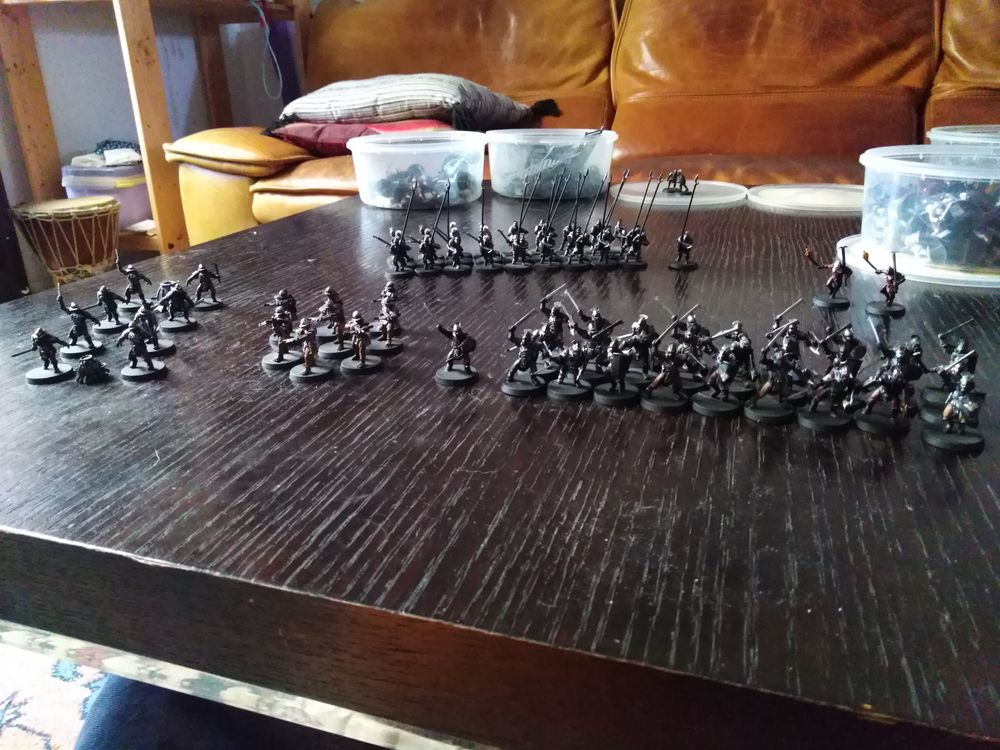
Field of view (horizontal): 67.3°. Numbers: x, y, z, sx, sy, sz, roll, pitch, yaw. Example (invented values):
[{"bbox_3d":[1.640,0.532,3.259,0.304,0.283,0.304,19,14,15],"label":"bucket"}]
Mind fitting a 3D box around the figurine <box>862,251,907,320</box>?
[{"bbox_3d":[0.270,-0.064,0.523,0.031,0.045,0.027,13,26,29],"label":"figurine"}]

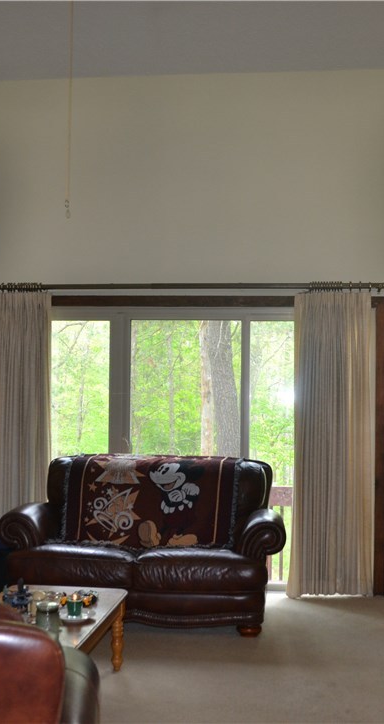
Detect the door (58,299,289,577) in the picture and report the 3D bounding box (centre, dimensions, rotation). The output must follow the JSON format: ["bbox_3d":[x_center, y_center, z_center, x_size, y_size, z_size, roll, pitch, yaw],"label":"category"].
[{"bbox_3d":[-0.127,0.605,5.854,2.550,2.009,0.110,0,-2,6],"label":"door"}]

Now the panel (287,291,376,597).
[{"bbox_3d":[0.965,0.563,5.623,0.599,2.110,0.120,0,-2,6],"label":"panel"}]

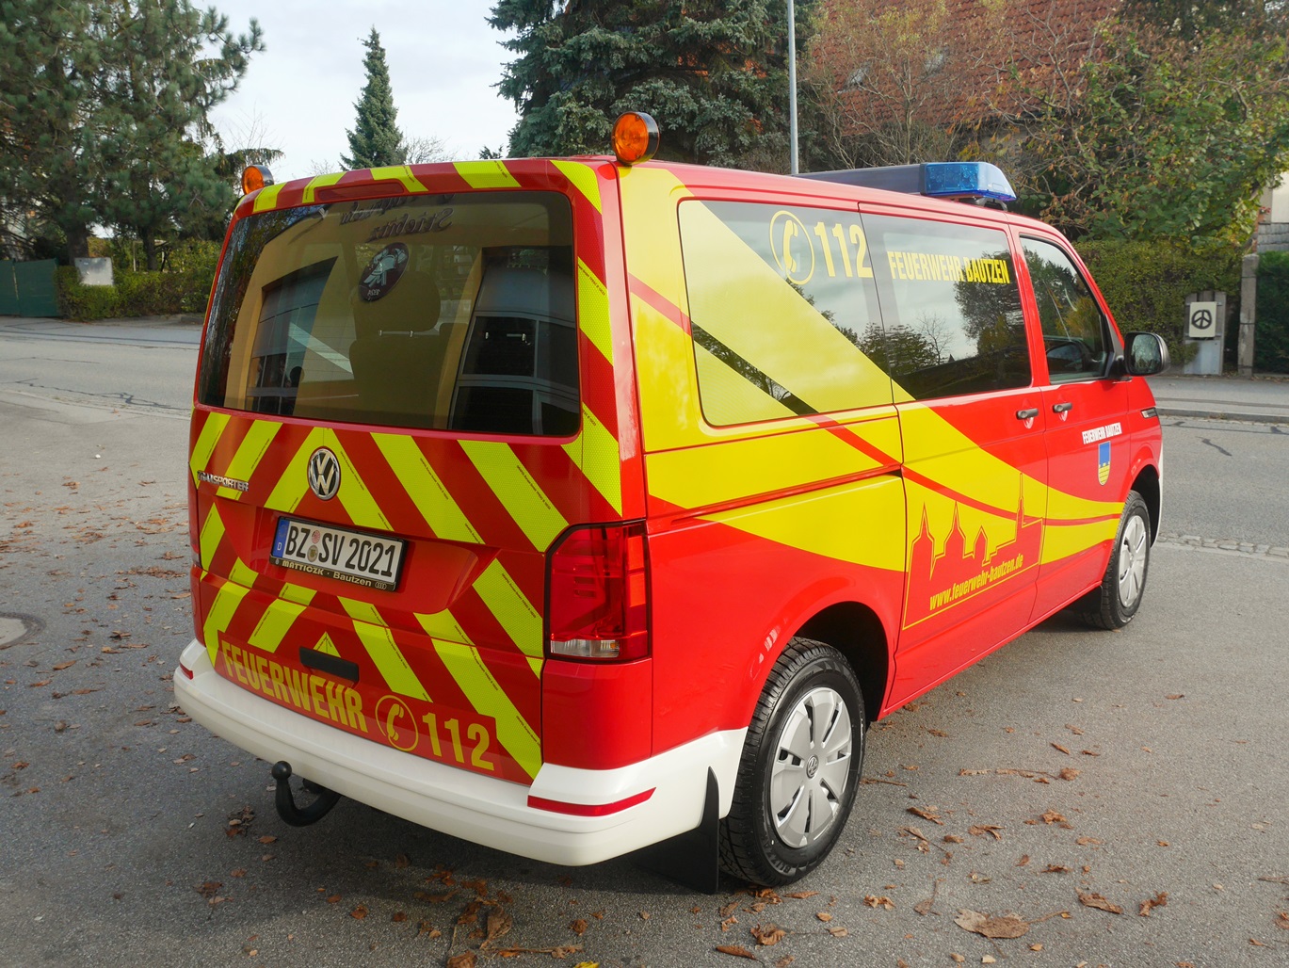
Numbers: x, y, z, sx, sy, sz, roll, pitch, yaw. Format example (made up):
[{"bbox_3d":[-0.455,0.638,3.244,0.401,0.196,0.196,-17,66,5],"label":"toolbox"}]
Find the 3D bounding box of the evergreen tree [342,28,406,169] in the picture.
[{"bbox_3d":[-9.689,-11.298,43.887,3.500,10.400,3.500,-3,10,-13],"label":"evergreen tree"}]

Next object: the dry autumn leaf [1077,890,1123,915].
[{"bbox_3d":[1.235,1.131,3.229,0.050,0.022,0.140,-9,13,-39],"label":"dry autumn leaf"}]

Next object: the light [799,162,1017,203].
[{"bbox_3d":[0.825,-1.233,4.991,1.360,0.136,0.308,7,13,38],"label":"light"}]

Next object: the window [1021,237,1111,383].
[{"bbox_3d":[1.703,-0.702,4.820,0.050,0.590,0.860,-8,3,36],"label":"window"}]

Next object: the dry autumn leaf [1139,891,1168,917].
[{"bbox_3d":[1.369,1.131,3.205,0.130,0.030,0.055,-10,13,-42],"label":"dry autumn leaf"}]

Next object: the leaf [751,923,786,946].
[{"bbox_3d":[0.336,1.209,3.208,0.089,0.030,0.068,-1,10,3],"label":"leaf"}]

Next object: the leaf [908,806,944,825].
[{"bbox_3d":[0.914,1.078,3.877,0.132,0.020,0.034,8,14,43],"label":"leaf"}]

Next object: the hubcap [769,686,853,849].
[{"bbox_3d":[0.462,0.792,3.345,0.055,0.440,0.440,7,12,37],"label":"hubcap"}]

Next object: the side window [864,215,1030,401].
[{"bbox_3d":[1.027,-0.579,3.939,0.035,0.580,1.071,-9,1,39],"label":"side window"}]

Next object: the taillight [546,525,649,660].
[{"bbox_3d":[-0.112,0.239,2.667,0.215,0.325,0.165,7,12,37],"label":"taillight"}]

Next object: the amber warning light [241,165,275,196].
[{"bbox_3d":[-1.197,-0.942,3.707,0.120,0.123,0.047,6,12,34],"label":"amber warning light"}]

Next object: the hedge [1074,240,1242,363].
[{"bbox_3d":[7.573,-2.832,18.851,3.600,2.000,1.000,7,13,39],"label":"hedge"}]

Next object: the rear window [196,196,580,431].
[{"bbox_3d":[-0.740,-0.452,3.072,1.510,0.575,0.115,7,-2,37],"label":"rear window"}]

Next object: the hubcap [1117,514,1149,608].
[{"bbox_3d":[2.309,0.366,5.671,0.055,0.440,0.440,7,12,37],"label":"hubcap"}]

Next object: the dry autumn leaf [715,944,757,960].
[{"bbox_3d":[0.241,1.230,3.137,0.113,0.018,0.032,2,11,20],"label":"dry autumn leaf"}]

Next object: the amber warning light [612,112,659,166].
[{"bbox_3d":[-0.018,-0.803,2.771,0.120,0.123,0.047,8,14,42],"label":"amber warning light"}]

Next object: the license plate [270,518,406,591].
[{"bbox_3d":[-0.810,0.185,3.140,0.528,0.136,0.020,7,-8,38],"label":"license plate"}]

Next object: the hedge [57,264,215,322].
[{"bbox_3d":[-15.720,-5.898,36.741,5.164,1.668,1.390,1,11,18],"label":"hedge"}]

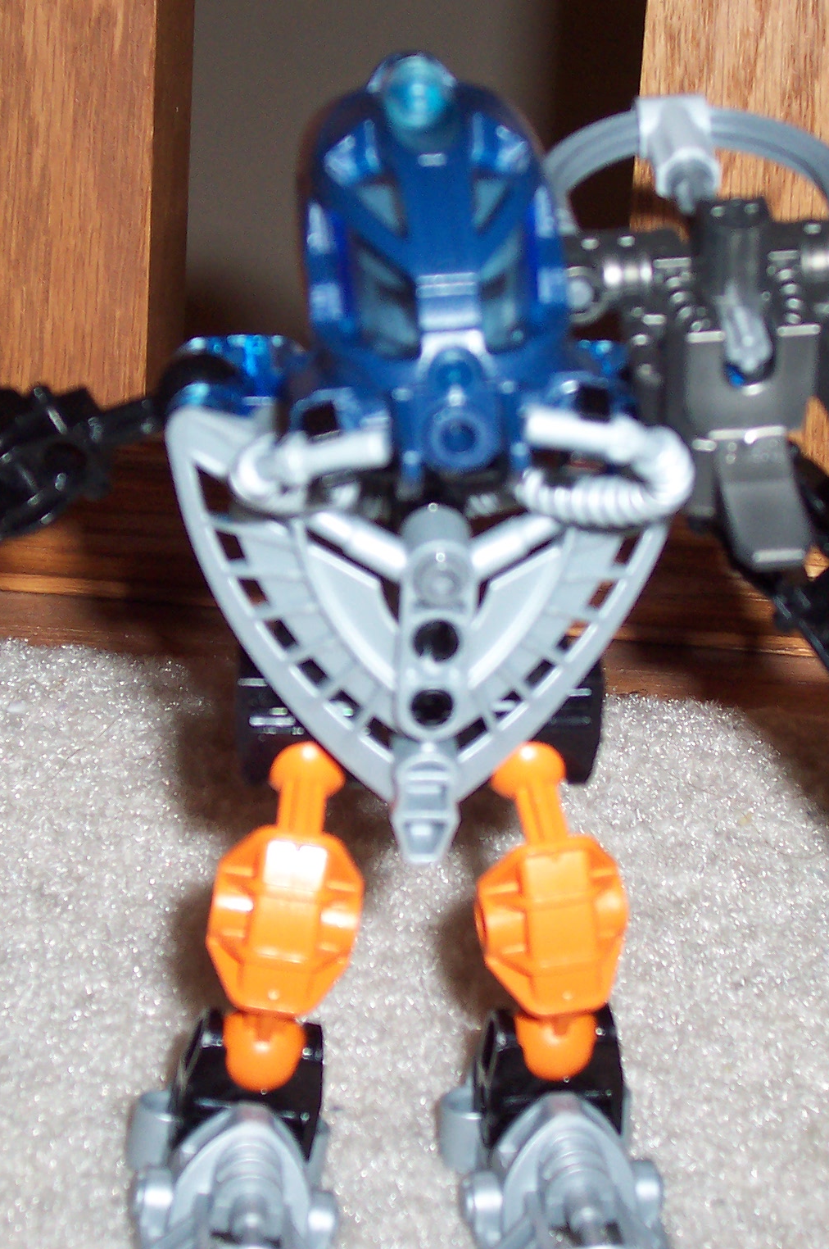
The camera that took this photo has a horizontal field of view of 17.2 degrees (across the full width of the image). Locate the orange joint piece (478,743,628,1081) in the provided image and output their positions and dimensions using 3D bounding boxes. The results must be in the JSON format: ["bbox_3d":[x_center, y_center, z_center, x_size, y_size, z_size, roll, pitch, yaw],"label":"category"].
[{"bbox_3d":[0.018,0.038,0.360,0.020,0.049,0.015,-10,22,-7],"label":"orange joint piece"}]

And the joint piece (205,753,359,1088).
[{"bbox_3d":[-0.017,0.038,0.357,0.020,0.049,0.015,9,15,-2],"label":"joint piece"}]

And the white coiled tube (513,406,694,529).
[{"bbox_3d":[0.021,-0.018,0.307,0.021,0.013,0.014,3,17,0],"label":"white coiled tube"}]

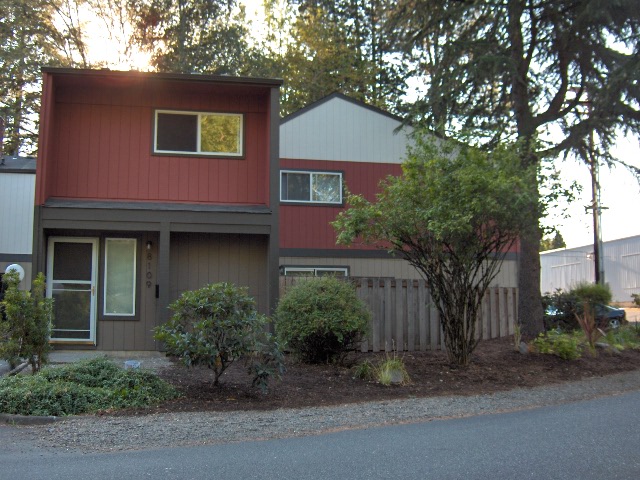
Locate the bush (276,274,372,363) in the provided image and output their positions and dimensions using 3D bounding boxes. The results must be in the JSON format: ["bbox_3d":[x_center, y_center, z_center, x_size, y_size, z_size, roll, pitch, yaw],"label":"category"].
[{"bbox_3d":[0.047,1.507,13.500,1.797,1.598,1.700,0,-6,0],"label":"bush"}]

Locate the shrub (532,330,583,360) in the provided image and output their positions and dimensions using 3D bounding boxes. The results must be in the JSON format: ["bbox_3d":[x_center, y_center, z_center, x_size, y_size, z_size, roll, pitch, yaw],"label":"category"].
[{"bbox_3d":[5.500,2.443,16.700,1.158,0.695,1.000,0,-6,0],"label":"shrub"}]

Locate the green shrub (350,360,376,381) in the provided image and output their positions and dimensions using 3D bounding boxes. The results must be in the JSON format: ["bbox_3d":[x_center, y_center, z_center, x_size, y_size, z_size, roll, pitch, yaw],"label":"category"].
[{"bbox_3d":[0.742,2.209,12.300,0.444,0.375,0.420,0,-6,0],"label":"green shrub"}]

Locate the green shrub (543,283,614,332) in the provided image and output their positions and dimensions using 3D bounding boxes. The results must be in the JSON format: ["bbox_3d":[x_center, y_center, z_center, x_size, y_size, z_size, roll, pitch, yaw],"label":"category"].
[{"bbox_3d":[7.349,1.919,20.500,2.047,1.421,1.800,0,-6,0],"label":"green shrub"}]

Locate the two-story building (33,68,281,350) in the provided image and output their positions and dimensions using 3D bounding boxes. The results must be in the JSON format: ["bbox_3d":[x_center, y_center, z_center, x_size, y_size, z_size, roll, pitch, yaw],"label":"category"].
[{"bbox_3d":[-3.653,-0.189,16.971,4.464,5.265,7.000,1,-6,-11],"label":"two-story building"}]

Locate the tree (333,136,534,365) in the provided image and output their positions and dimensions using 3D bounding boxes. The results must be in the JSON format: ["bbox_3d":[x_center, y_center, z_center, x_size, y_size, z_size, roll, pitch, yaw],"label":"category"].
[{"bbox_3d":[2.329,0.215,14.800,4.146,4.679,3.800,0,-6,0],"label":"tree"}]

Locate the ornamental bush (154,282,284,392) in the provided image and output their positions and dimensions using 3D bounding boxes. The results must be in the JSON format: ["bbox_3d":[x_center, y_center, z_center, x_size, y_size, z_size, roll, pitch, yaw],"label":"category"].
[{"bbox_3d":[-1.561,1.514,11.200,2.019,1.657,1.800,0,-6,0],"label":"ornamental bush"}]

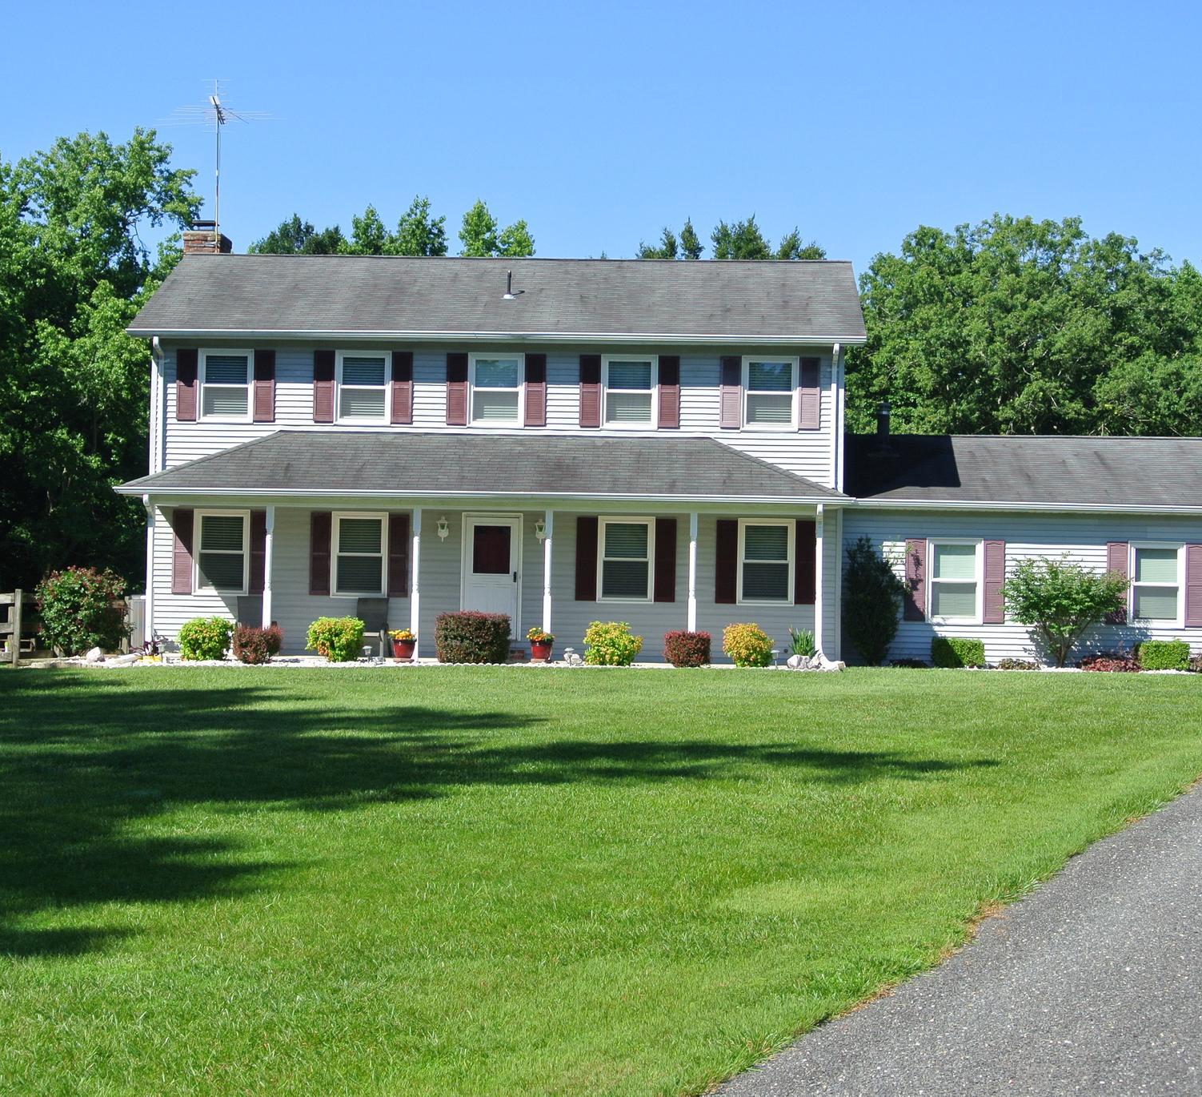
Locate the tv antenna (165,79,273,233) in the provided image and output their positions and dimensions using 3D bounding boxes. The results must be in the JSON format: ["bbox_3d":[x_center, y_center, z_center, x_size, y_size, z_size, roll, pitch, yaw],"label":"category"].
[{"bbox_3d":[-7.199,-7.302,43.637,2.200,3.050,1.800,1,-2,0],"label":"tv antenna"}]

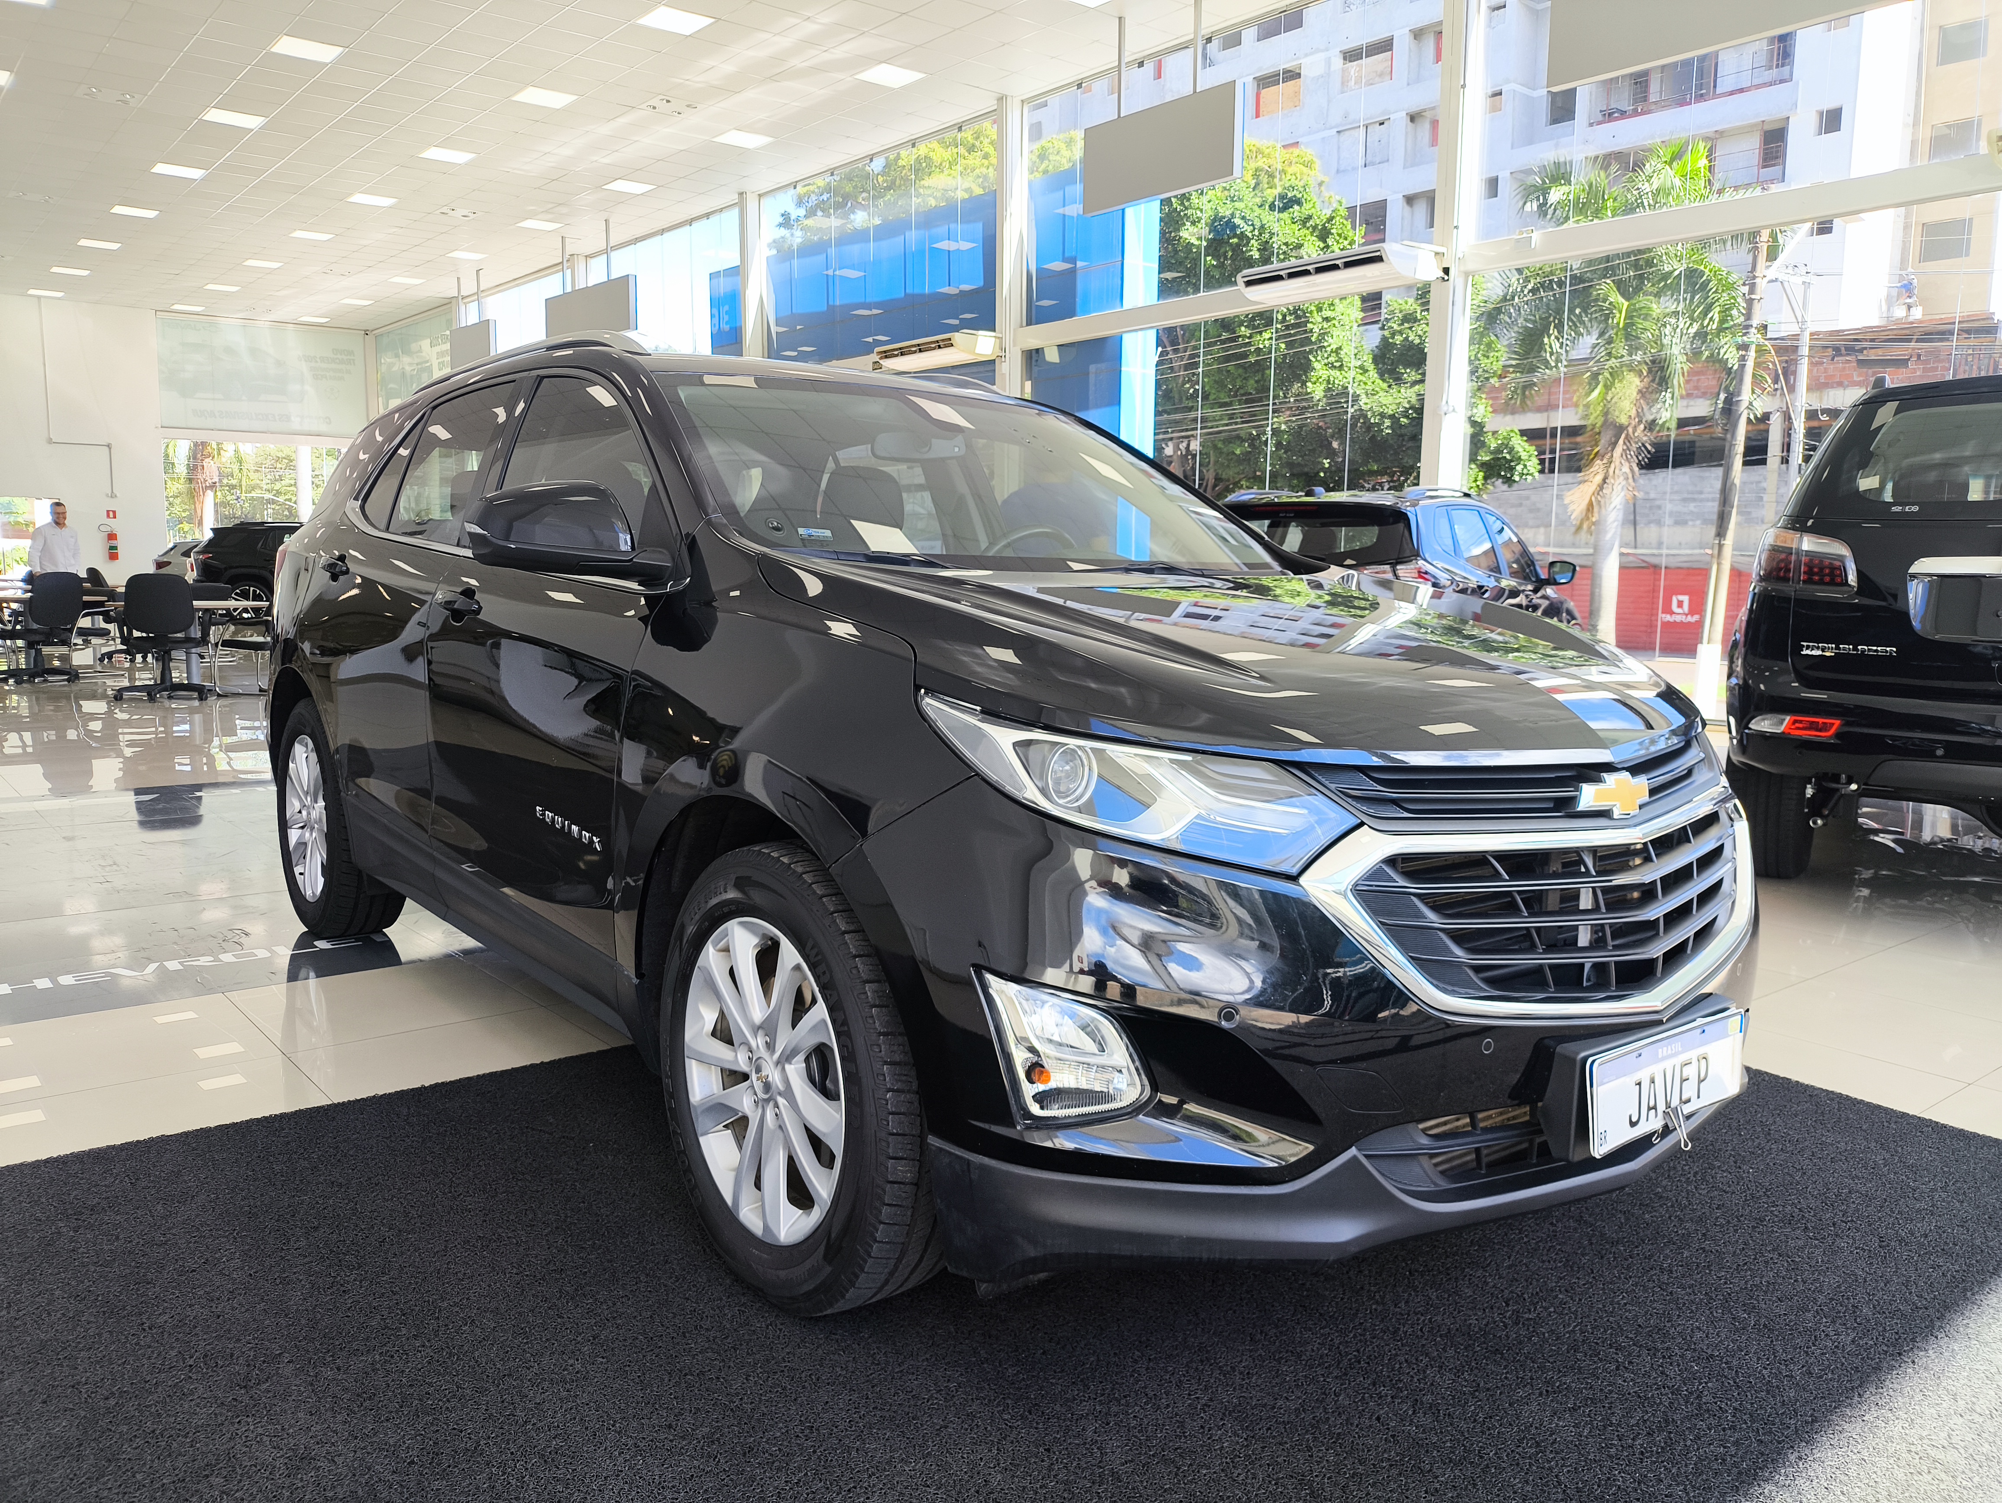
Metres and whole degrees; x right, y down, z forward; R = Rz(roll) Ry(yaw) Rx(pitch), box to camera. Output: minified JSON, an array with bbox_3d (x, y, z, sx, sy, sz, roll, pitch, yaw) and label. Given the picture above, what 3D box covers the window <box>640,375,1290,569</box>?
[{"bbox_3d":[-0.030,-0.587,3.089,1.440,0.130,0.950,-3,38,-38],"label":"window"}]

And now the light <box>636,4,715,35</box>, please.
[{"bbox_3d":[-3.114,-7.043,13.908,0.590,0.050,0.590,-6,10,-40],"label":"light"}]

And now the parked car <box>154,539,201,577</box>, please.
[{"bbox_3d":[-13.839,-3.425,27.797,4.250,1.480,1.750,-5,9,-34],"label":"parked car"}]

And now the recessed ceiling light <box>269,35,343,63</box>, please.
[{"bbox_3d":[-7.074,-7.180,14.747,0.590,0.050,0.590,-6,10,-40],"label":"recessed ceiling light"}]

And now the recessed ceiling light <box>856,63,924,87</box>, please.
[{"bbox_3d":[-1.156,-7.099,15.159,0.590,0.050,0.590,-6,10,-40],"label":"recessed ceiling light"}]

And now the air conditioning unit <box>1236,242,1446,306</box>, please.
[{"bbox_3d":[2.851,-4.079,12.380,0.680,0.235,1.580,-6,10,-40],"label":"air conditioning unit"}]

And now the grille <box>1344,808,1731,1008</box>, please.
[{"bbox_3d":[0.856,0.221,2.021,1.000,0.235,0.160,-3,8,-38],"label":"grille"}]

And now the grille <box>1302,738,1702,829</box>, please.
[{"bbox_3d":[0.824,0.051,2.050,1.010,0.125,0.170,-3,8,-38],"label":"grille"}]

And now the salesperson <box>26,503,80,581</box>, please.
[{"bbox_3d":[-10.947,-2.012,16.757,0.310,1.720,0.540,8,11,43],"label":"salesperson"}]

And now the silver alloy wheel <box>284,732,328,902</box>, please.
[{"bbox_3d":[-1.988,0.193,4.349,0.190,0.495,0.495,-6,10,-38],"label":"silver alloy wheel"}]

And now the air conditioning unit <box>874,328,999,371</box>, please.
[{"bbox_3d":[-0.744,-4.650,16.817,0.650,0.245,1.580,-6,10,-40],"label":"air conditioning unit"}]

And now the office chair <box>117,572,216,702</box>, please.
[{"bbox_3d":[-6.532,-0.907,11.300,0.620,0.970,0.610,-2,8,-20],"label":"office chair"}]

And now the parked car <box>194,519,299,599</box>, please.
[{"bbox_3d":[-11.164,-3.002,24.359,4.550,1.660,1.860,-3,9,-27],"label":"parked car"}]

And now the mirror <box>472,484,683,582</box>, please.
[{"bbox_3d":[-0.734,-0.371,2.446,0.240,0.165,0.280,-6,10,-38],"label":"mirror"}]

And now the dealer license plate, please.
[{"bbox_3d":[0.915,0.445,1.960,0.400,0.130,0.015,-3,8,-38],"label":"dealer license plate"}]

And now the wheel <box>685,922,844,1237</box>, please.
[{"bbox_3d":[-0.292,0.487,2.237,0.190,0.495,0.495,-6,10,-38],"label":"wheel"}]

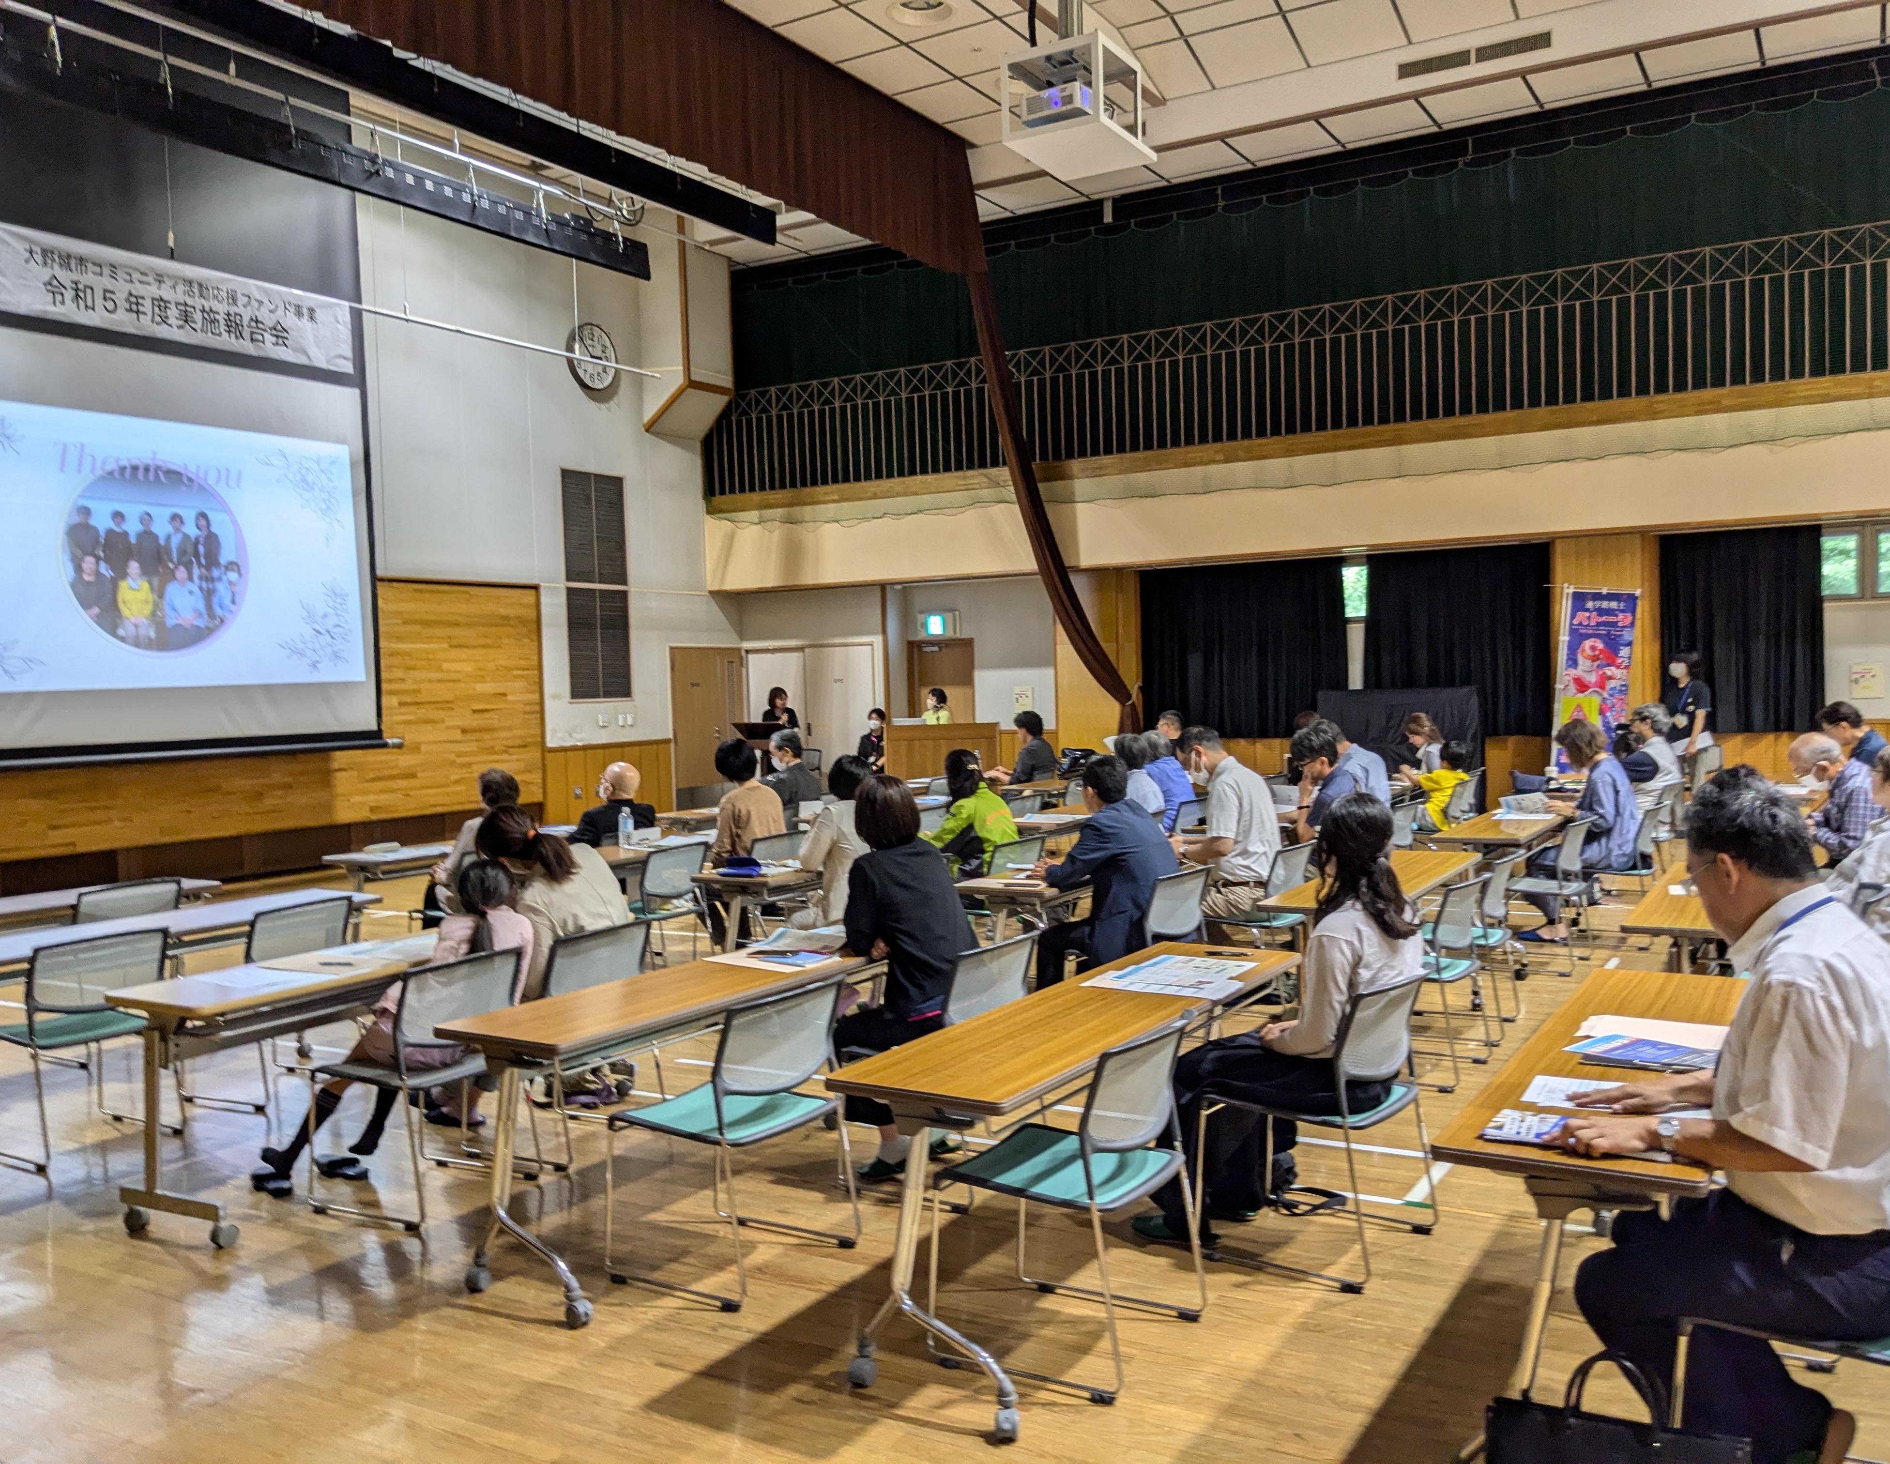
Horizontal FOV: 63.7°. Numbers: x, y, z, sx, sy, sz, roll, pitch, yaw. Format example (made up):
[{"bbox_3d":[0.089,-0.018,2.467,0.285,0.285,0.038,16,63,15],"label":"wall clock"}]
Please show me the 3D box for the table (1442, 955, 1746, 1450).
[{"bbox_3d":[1.552,1.048,3.400,0.460,0.700,1.800,0,2,32],"label":"table"}]

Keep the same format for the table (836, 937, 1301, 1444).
[{"bbox_3d":[0.417,1.060,3.961,0.460,0.700,1.800,0,2,32],"label":"table"}]

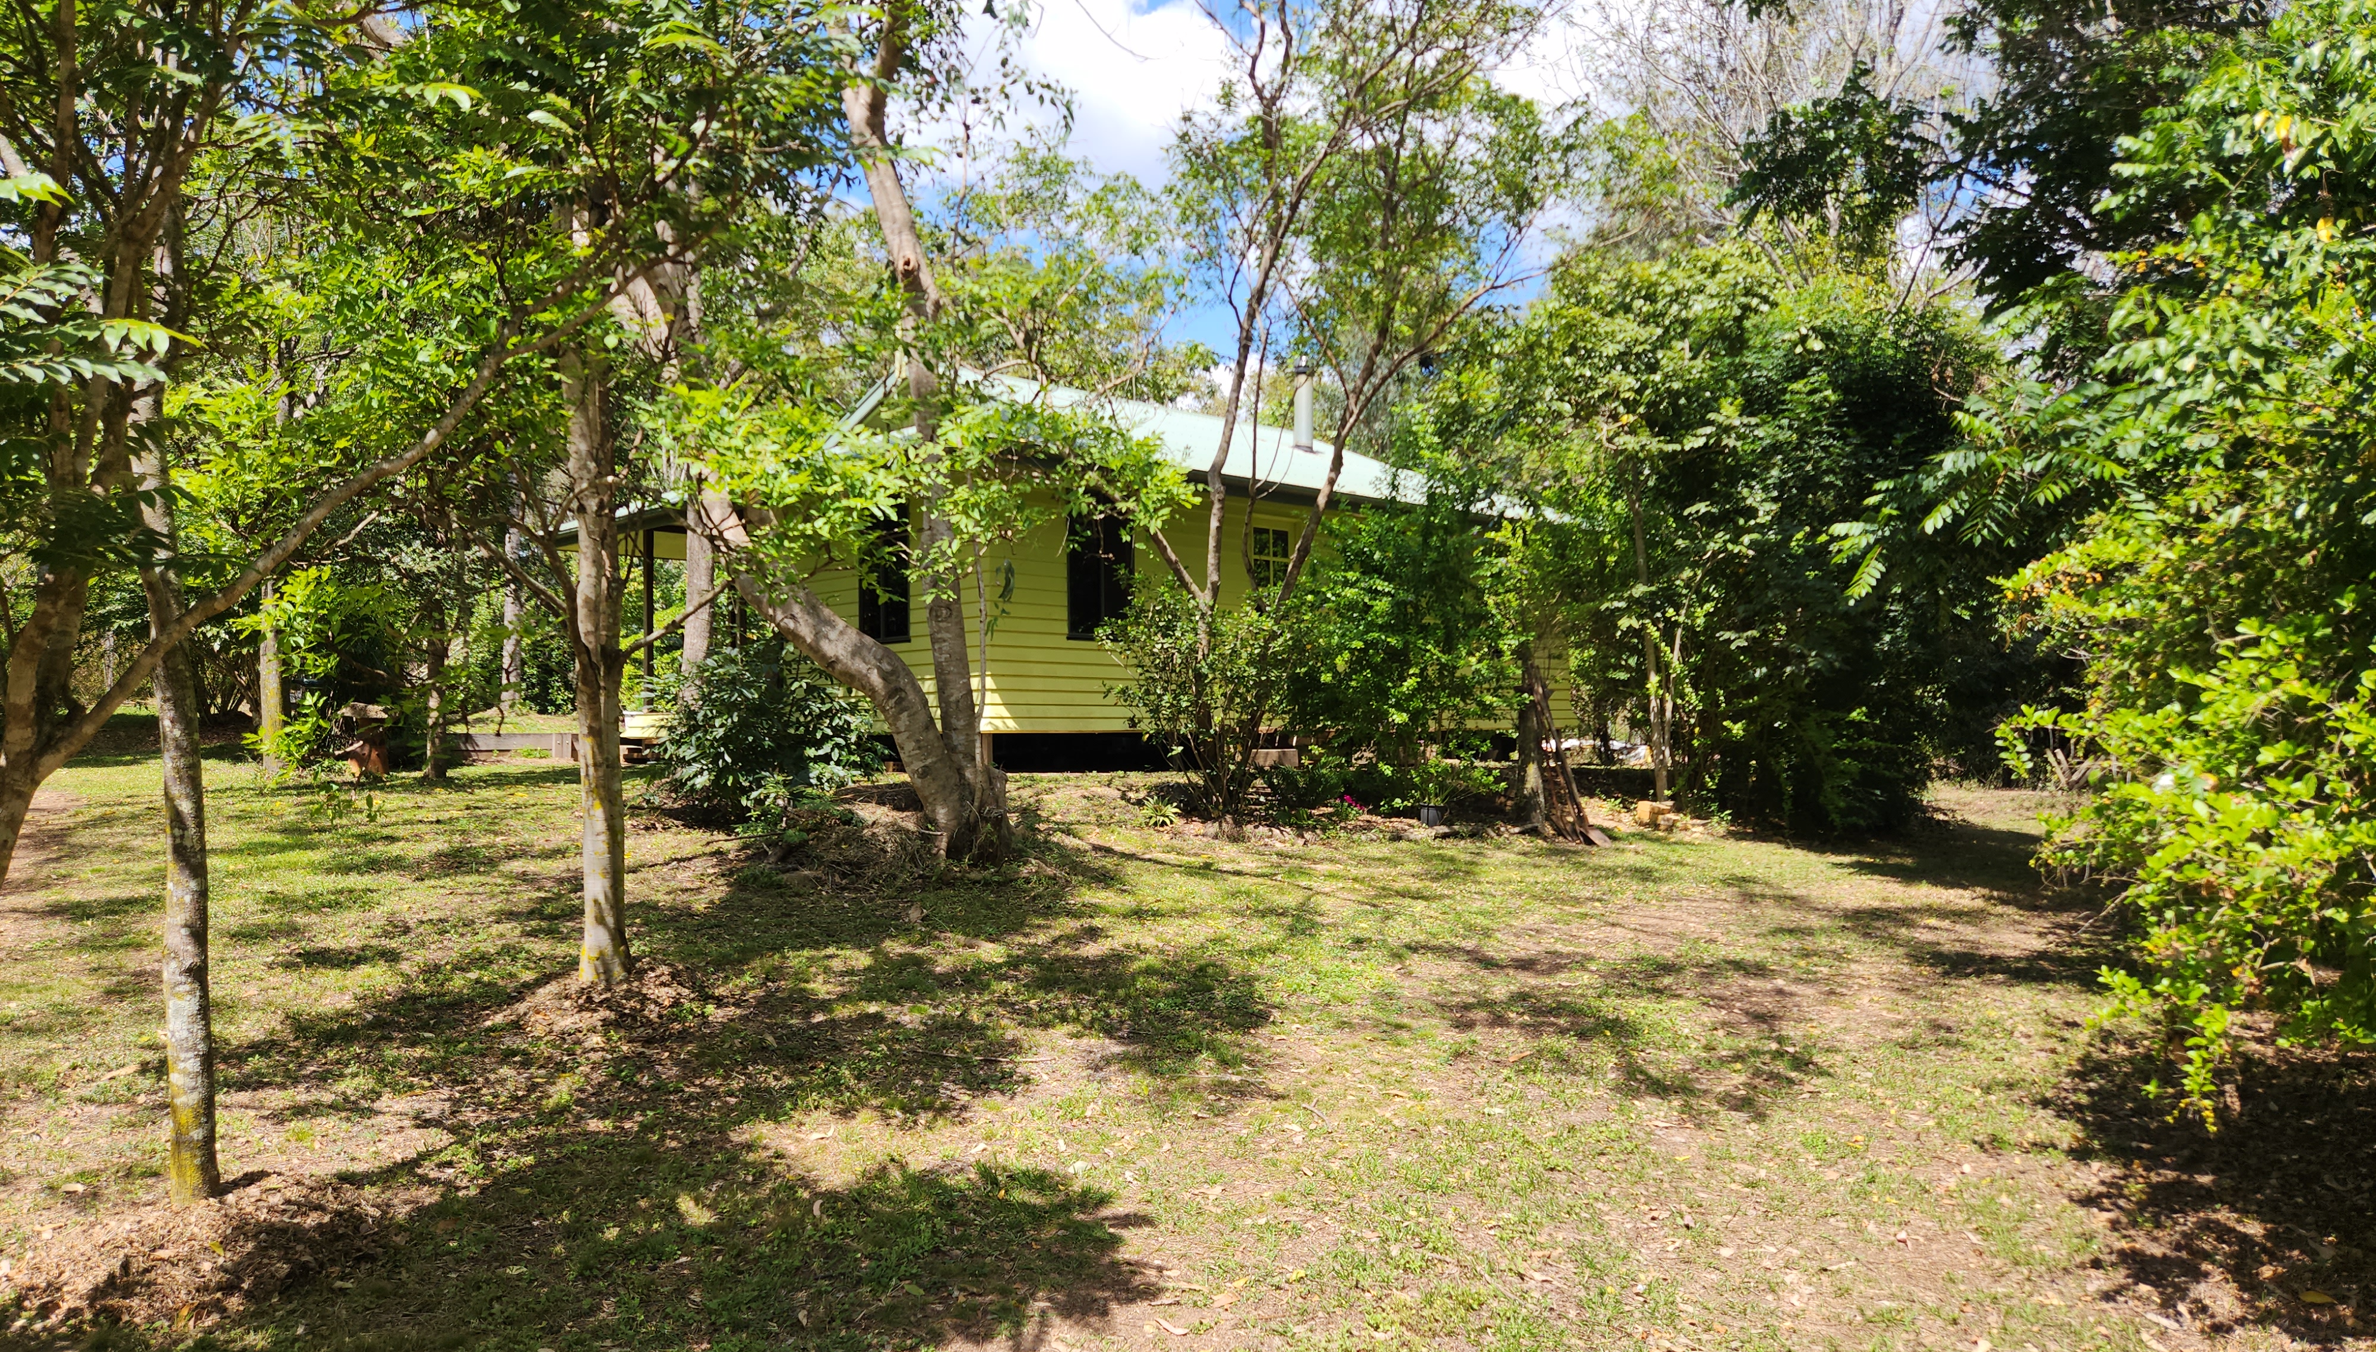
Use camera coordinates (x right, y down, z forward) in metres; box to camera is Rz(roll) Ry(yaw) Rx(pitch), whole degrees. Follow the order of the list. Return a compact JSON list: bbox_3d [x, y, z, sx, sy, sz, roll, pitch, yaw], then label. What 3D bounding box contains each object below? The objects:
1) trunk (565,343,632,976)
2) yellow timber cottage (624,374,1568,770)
[{"bbox_3d":[-2.613,-0.029,7.000,0.280,2.765,0.280,-1,-2,0],"label":"trunk"},{"bbox_3d":[-1.216,-1.413,22.946,11.800,5.240,9.700,1,-3,-44],"label":"yellow timber cottage"}]

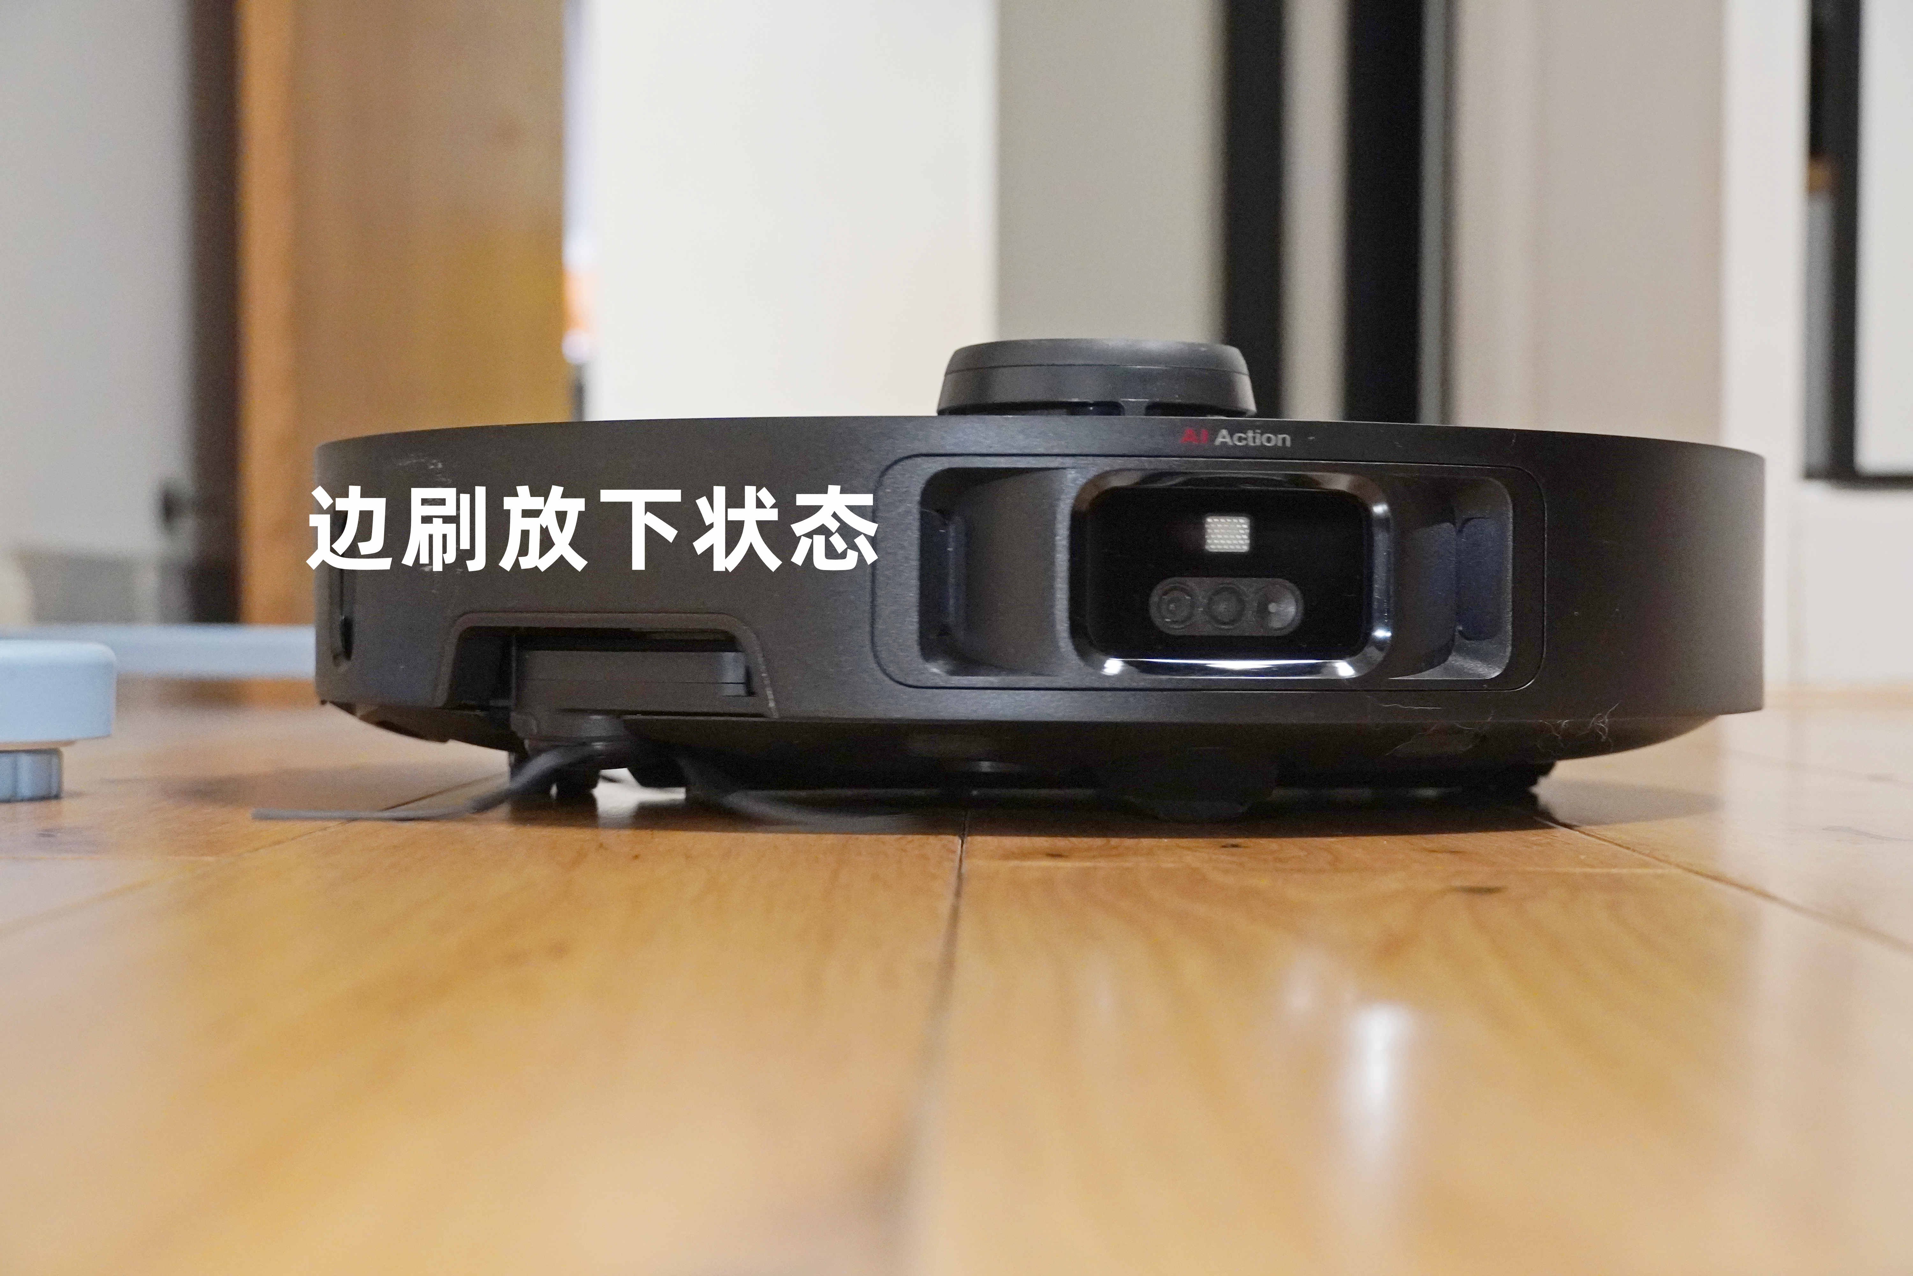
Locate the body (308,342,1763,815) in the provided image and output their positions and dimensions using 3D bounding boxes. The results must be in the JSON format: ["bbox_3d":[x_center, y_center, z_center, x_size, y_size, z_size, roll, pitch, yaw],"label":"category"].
[{"bbox_3d":[0.020,-0.013,0.715,0.350,0.103,0.350,0,1,-11],"label":"body"}]

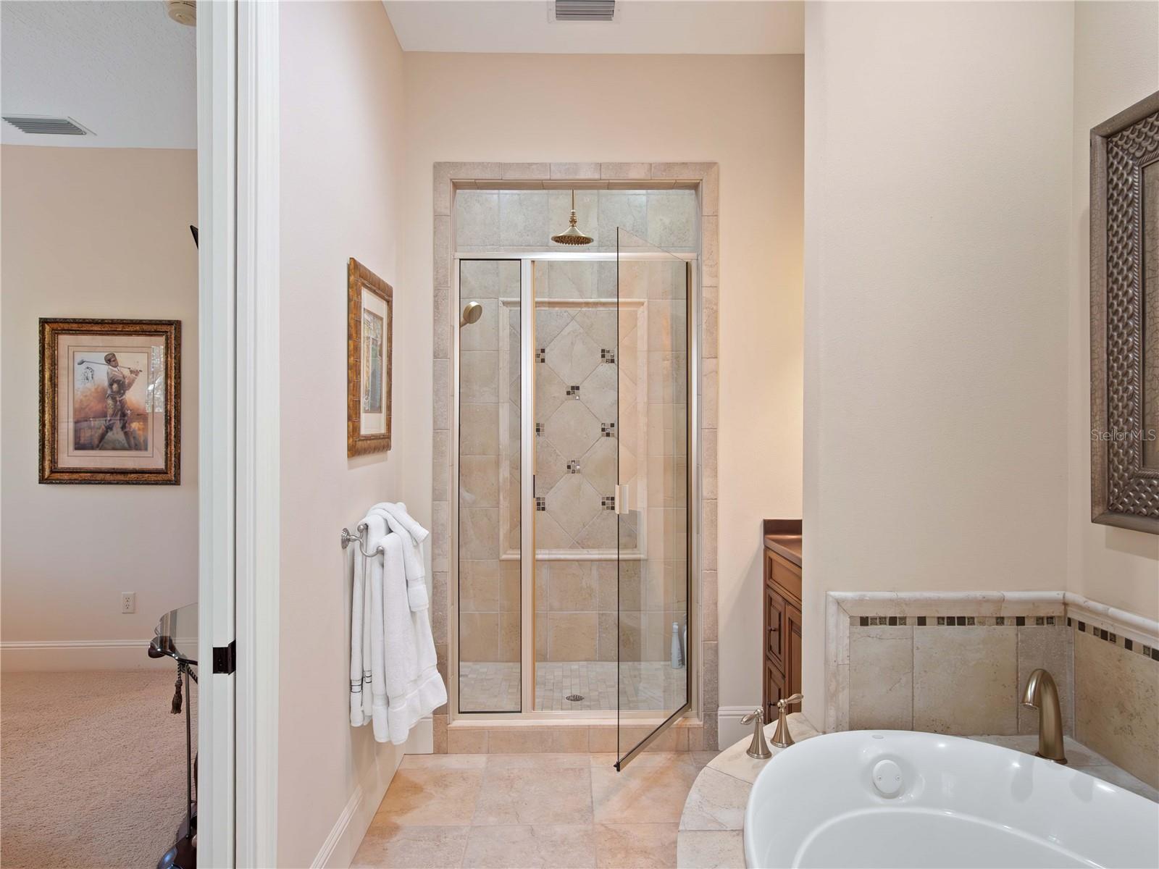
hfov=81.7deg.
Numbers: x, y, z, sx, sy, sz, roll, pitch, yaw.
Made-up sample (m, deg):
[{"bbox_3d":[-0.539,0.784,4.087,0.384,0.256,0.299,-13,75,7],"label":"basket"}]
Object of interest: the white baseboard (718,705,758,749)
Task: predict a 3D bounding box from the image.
[{"bbox_3d":[0.716,1.304,2.981,0.195,0.200,0.018,0,1,-1],"label":"white baseboard"}]

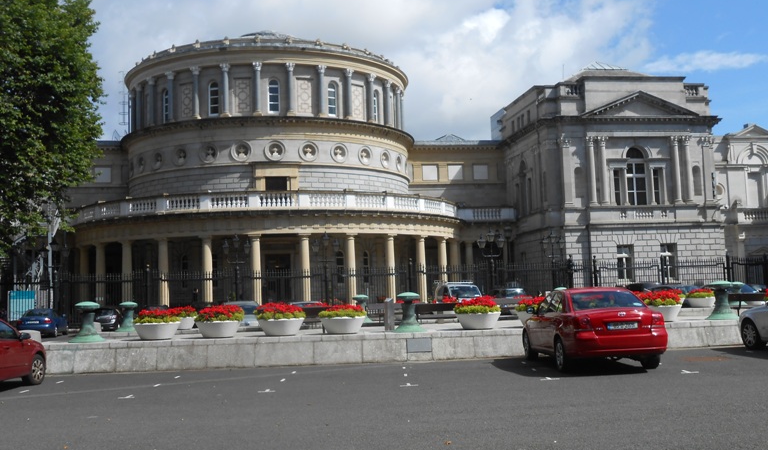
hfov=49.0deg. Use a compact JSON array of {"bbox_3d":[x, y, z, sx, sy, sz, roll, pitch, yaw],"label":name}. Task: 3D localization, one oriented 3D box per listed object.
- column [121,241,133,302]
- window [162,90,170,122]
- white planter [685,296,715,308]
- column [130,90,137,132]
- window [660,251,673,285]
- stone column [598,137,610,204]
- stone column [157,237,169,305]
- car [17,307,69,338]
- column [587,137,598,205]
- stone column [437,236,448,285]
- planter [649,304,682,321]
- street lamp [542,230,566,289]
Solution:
[{"bbox_3d":[-18.187,3.834,59.769,0.760,5.295,0.760,-5,-6,32],"label":"column"},{"bbox_3d":[-15.671,-8.581,60.975,0.820,2.511,0.300,-6,-6,38],"label":"window"},{"bbox_3d":[10.728,2.619,28.551,1.020,0.370,1.020,-1,-5,-9],"label":"white planter"},{"bbox_3d":[-21.182,-9.198,71.347,0.600,3.935,0.600,0,-5,-21],"label":"column"},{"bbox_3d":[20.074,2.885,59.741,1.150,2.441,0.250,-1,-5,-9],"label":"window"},{"bbox_3d":[15.942,-3.920,60.790,0.720,4.912,0.720,-1,-5,-9],"label":"stone column"},{"bbox_3d":[-14.186,3.330,54.206,0.760,4.962,0.760,-4,-5,21],"label":"stone column"},{"bbox_3d":[-16.792,4.814,41.598,1.780,1.430,4.550,-1,-5,-10],"label":"car"},{"bbox_3d":[15.863,-4.099,64.300,0.680,5.217,0.680,-1,-5,-10],"label":"column"},{"bbox_3d":[4.303,3.389,61.303,0.740,4.880,0.740,-1,-5,-9],"label":"stone column"},{"bbox_3d":[6.693,2.127,20.300,0.985,0.375,0.985,-1,-5,-9],"label":"planter"},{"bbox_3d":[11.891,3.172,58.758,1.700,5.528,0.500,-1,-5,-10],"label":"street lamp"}]

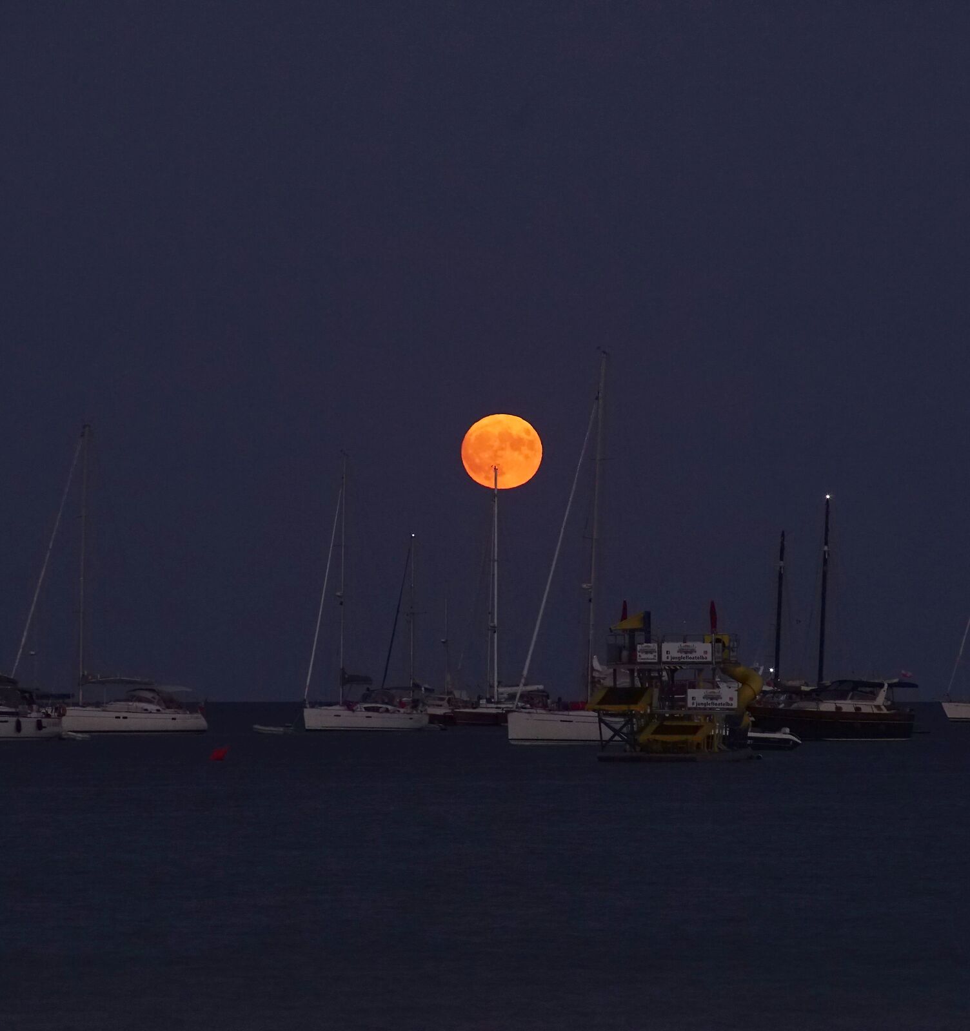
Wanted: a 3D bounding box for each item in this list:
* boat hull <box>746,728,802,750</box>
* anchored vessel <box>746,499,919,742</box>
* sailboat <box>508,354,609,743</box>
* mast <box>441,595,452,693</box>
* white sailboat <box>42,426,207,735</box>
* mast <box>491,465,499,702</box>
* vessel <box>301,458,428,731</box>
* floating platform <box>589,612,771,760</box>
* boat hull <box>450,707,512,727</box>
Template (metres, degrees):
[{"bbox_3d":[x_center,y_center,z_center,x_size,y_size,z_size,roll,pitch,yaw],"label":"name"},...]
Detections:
[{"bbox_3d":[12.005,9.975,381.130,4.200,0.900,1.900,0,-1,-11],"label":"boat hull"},{"bbox_3d":[18.395,5.504,463.000,4.000,13.200,12.200,-1,-2,40],"label":"anchored vessel"},{"bbox_3d":[6.356,1.854,463.561,4.500,21.000,15.000,-1,-2,43],"label":"sailboat"},{"bbox_3d":[-3.247,10.794,717.000,0.700,8.200,0.500,1,-1,-37],"label":"mast"},{"bbox_3d":[-24.769,4.176,560.000,14.200,20.000,4.300,1,-1,-28],"label":"white sailboat"},{"bbox_3d":[0.856,5.530,692.000,0.250,19.200,0.300,-1,-1,36],"label":"mast"},{"bbox_3d":[-8.747,5.258,584.000,4.100,18.800,13.000,-1,-1,33],"label":"vessel"},{"bbox_3d":[7.472,6.503,329.000,5.400,5.800,5.200,0,-1,20],"label":"floating platform"},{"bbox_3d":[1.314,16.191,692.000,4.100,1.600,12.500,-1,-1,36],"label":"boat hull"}]

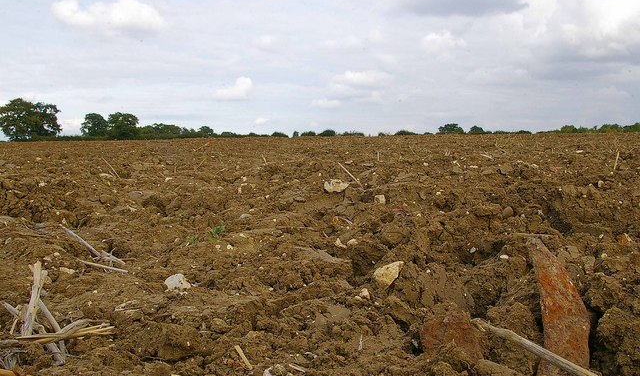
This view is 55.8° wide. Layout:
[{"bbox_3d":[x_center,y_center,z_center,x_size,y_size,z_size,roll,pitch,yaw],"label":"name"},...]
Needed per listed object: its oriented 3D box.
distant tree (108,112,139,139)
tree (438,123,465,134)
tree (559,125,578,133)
[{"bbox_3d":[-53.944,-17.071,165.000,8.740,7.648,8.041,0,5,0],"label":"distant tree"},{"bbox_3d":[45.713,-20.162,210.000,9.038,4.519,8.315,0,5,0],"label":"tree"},{"bbox_3d":[86.385,-19.988,210.000,6.952,3.476,6.396,0,5,0],"label":"tree"}]

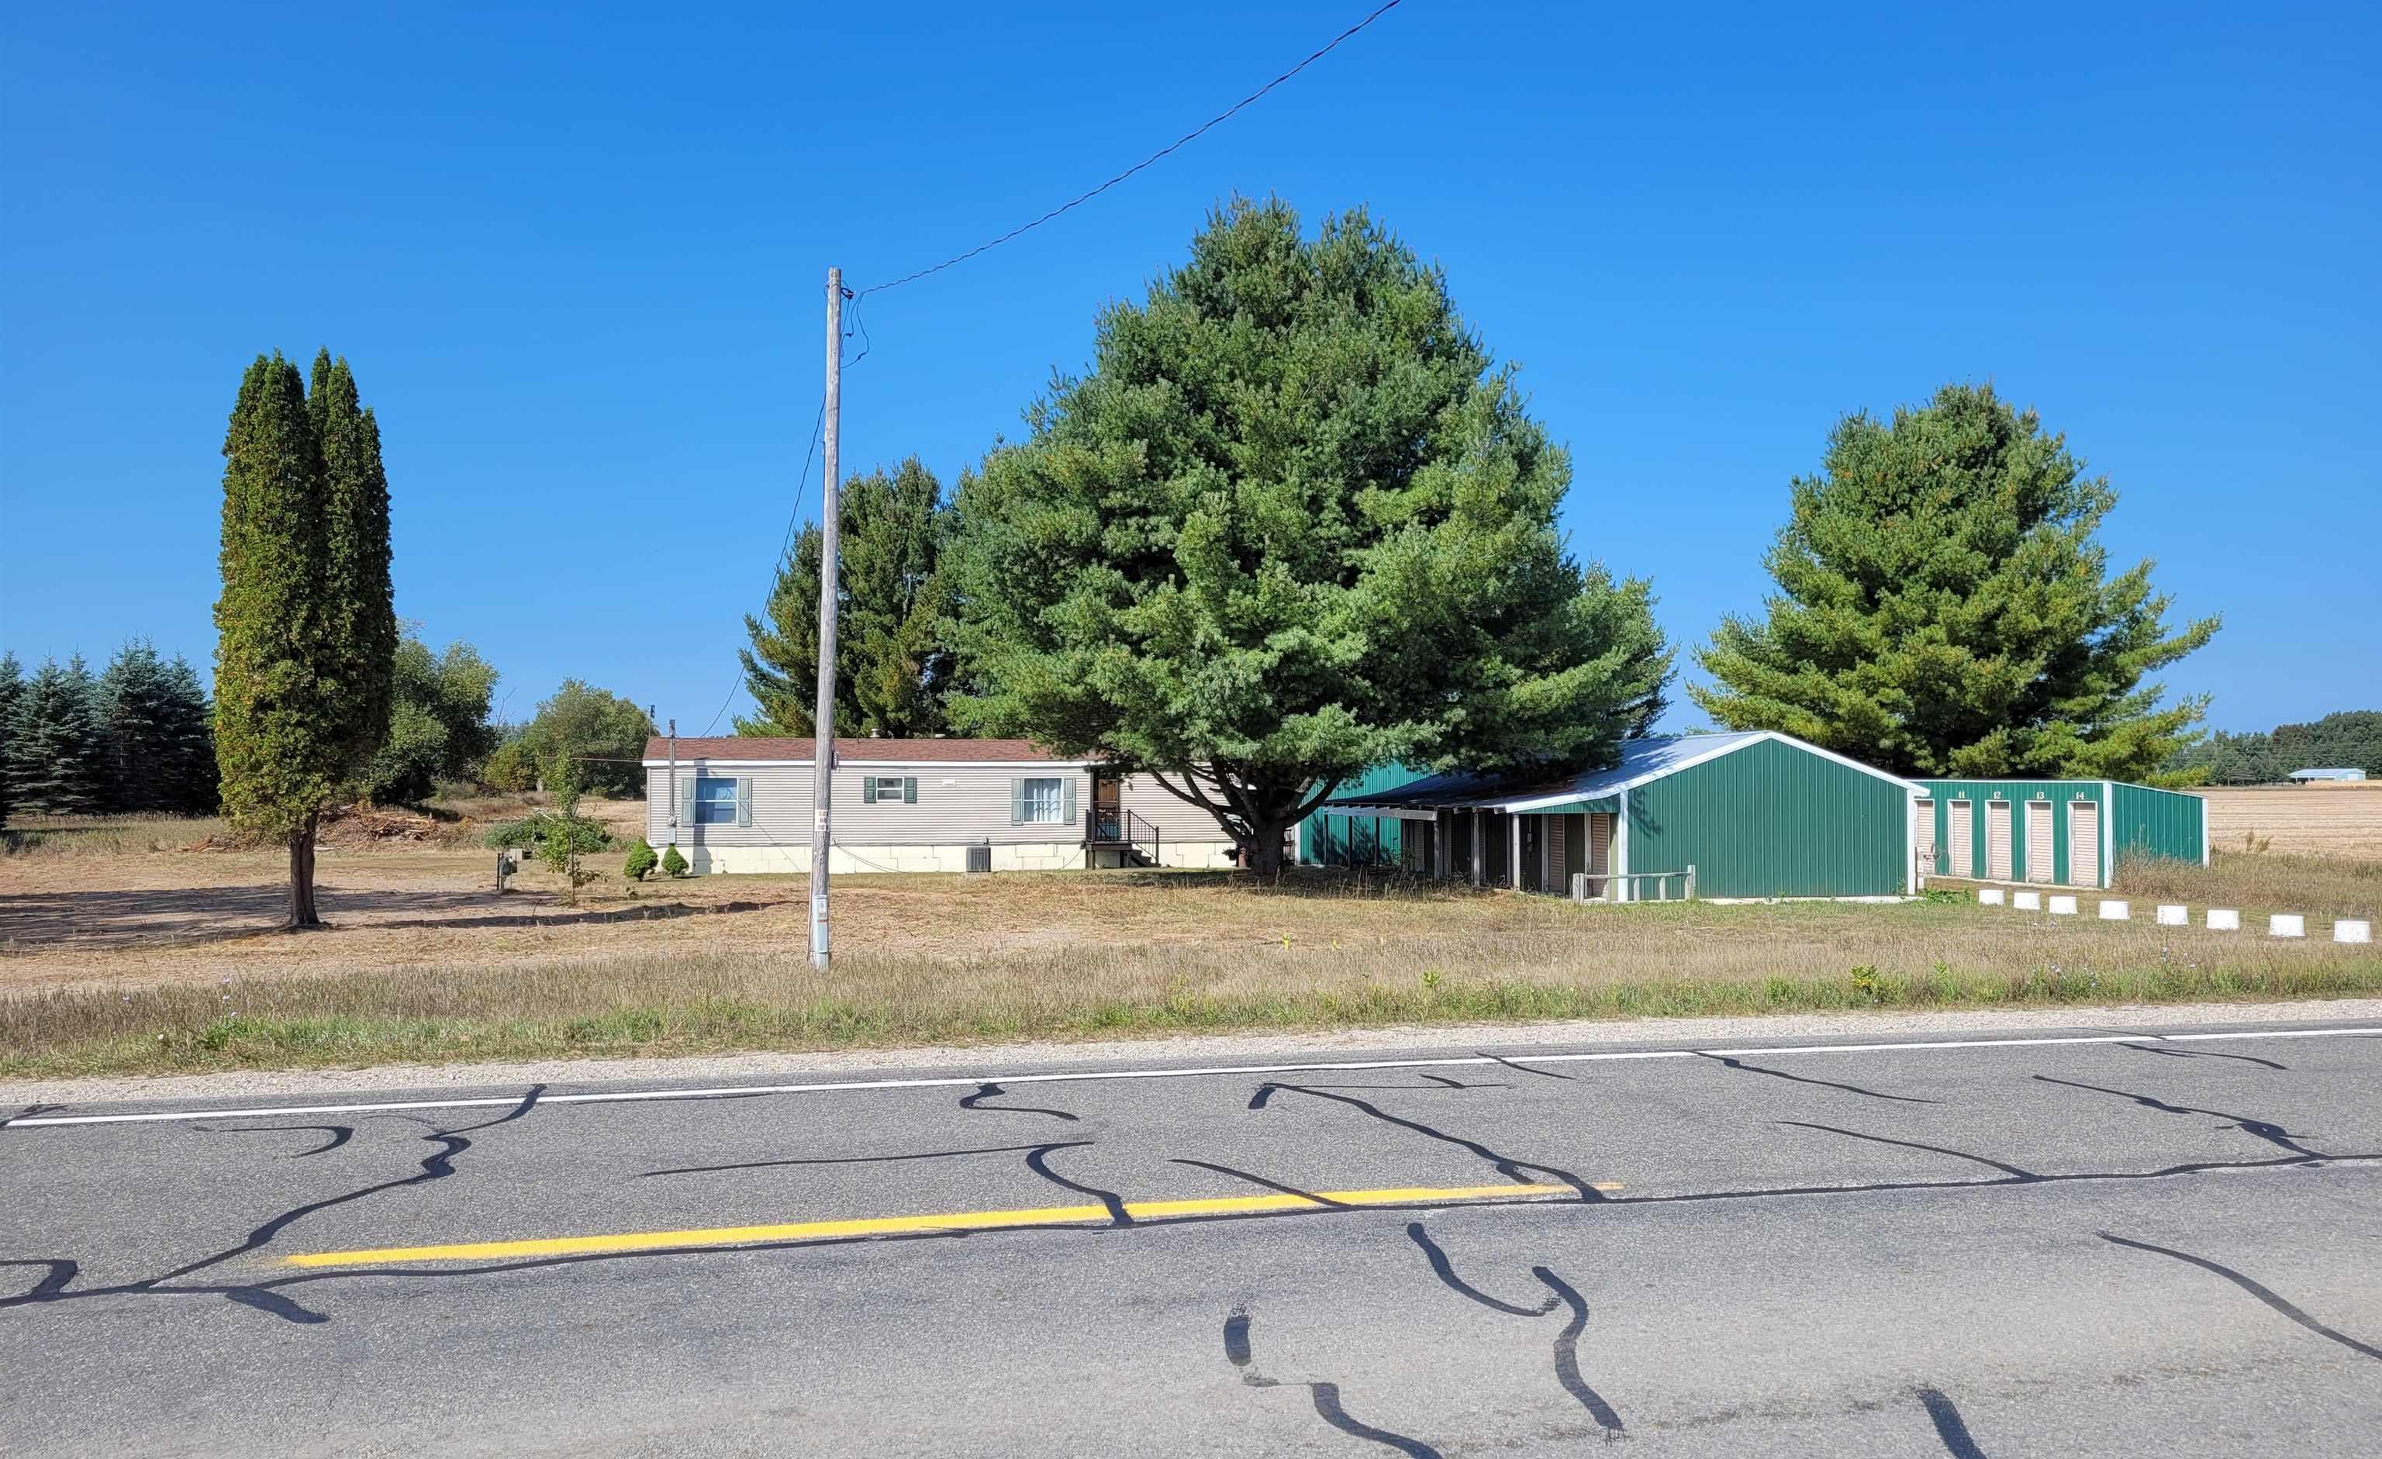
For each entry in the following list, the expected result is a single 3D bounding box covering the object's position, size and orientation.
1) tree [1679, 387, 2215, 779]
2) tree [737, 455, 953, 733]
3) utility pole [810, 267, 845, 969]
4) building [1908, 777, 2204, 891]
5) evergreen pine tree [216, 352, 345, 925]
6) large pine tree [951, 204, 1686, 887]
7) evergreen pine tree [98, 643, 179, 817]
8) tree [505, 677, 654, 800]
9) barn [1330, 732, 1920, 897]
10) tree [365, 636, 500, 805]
[{"bbox_3d":[28.181,-3.947,66.000,18.912,17.574,17.966,0,-2,0],"label":"tree"},{"bbox_3d":[-12.305,-2.876,70.000,10.306,15.290,9.791,0,-2,0],"label":"tree"},{"bbox_3d":[-4.567,-1.369,22.500,0.250,8.848,0.250,1,0,0],"label":"utility pole"},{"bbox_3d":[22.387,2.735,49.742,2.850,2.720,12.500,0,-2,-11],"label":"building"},{"bbox_3d":[-16.768,-1.682,33.000,2.397,10.538,2.325,0,-2,0],"label":"evergreen pine tree"},{"bbox_3d":[3.120,-5.018,48.000,19.082,18.273,18.128,0,-2,0],"label":"large pine tree"},{"bbox_3d":[-65.704,-0.058,112.000,6.238,10.951,6.051,0,-2,0],"label":"evergreen pine tree"},{"bbox_3d":[-49.696,0.830,145.000,13.272,9.954,11.945,0,-2,0],"label":"tree"},{"bbox_3d":[10.629,2.208,49.220,10.435,3.870,16.500,0,-2,-11],"label":"barn"},{"bbox_3d":[-53.373,-0.520,125.000,10.142,11.832,9.634,0,-2,0],"label":"tree"}]

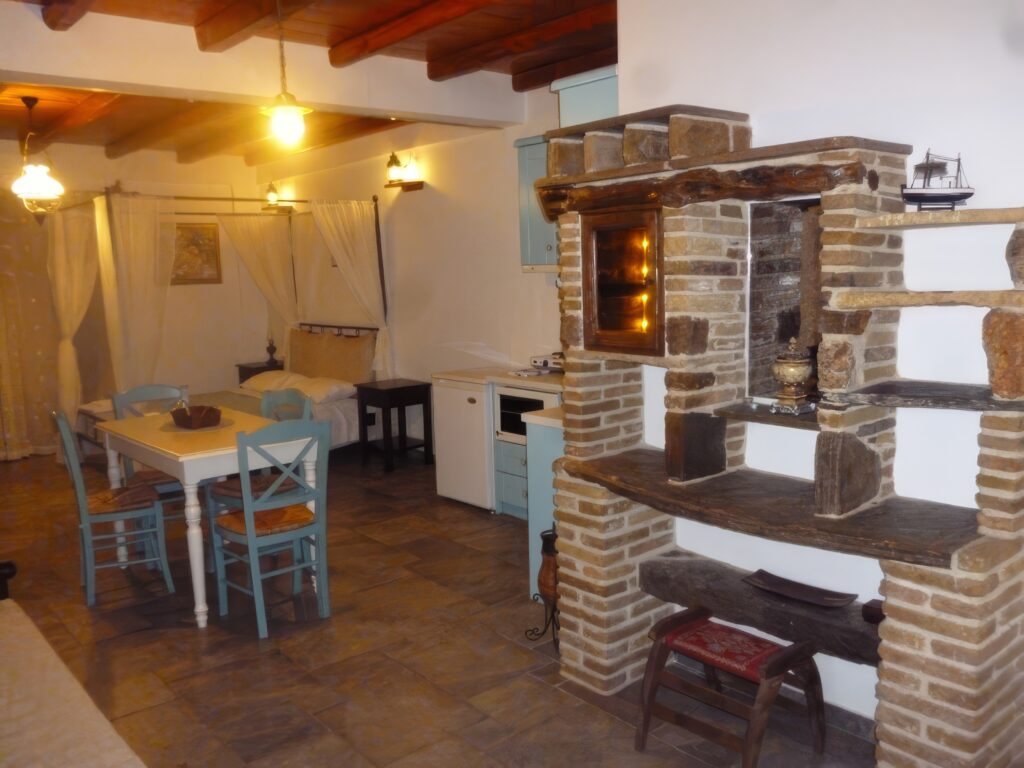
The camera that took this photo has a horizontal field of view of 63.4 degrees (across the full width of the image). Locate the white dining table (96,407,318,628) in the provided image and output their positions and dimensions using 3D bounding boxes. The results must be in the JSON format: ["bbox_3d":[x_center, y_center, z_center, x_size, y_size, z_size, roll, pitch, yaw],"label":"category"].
[{"bbox_3d":[-1.530,0.612,4.192,0.665,0.770,1.230,-9,10,-40],"label":"white dining table"}]

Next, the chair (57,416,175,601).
[{"bbox_3d":[-2.034,0.610,4.205,0.445,0.925,0.450,-9,11,-40],"label":"chair"}]

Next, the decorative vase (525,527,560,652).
[{"bbox_3d":[0.149,0.814,3.324,0.210,0.500,0.210,-2,8,0],"label":"decorative vase"}]

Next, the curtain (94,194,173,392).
[{"bbox_3d":[-2.541,-0.306,5.763,0.480,1.980,0.240,-9,10,-40],"label":"curtain"}]

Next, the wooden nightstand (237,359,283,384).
[{"bbox_3d":[-2.522,0.121,8.575,0.440,0.655,0.450,-9,11,-40],"label":"wooden nightstand"}]

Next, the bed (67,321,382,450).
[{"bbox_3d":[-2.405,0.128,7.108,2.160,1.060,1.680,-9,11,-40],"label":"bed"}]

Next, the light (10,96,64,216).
[{"bbox_3d":[-3.221,-1.500,5.595,0.340,0.835,0.340,-9,10,-40],"label":"light"}]

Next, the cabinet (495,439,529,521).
[{"bbox_3d":[0.298,0.572,5.114,0.550,0.475,0.550,-9,10,-40],"label":"cabinet"}]

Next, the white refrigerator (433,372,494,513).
[{"bbox_3d":[-0.117,0.338,5.572,0.570,0.838,0.565,-9,10,-40],"label":"white refrigerator"}]

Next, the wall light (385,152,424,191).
[{"bbox_3d":[-0.853,-1.666,6.479,0.200,0.310,0.260,-9,11,-40],"label":"wall light"}]

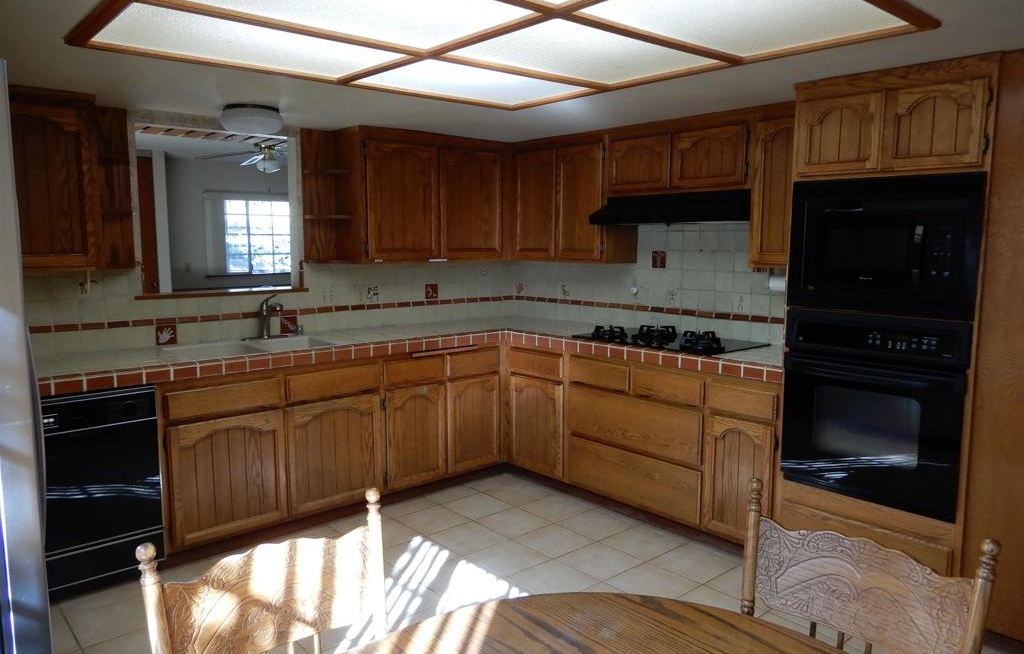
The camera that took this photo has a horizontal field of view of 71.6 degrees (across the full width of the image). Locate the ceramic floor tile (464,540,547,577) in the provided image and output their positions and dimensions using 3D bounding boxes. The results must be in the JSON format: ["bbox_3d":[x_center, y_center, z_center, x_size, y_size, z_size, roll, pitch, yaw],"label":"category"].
[{"bbox_3d":[-0.015,1.097,3.367,0.296,0.010,0.296,-6,9,-41],"label":"ceramic floor tile"}]

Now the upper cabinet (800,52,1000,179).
[{"bbox_3d":[1.617,-0.788,2.856,0.616,0.381,0.708,-6,9,-41],"label":"upper cabinet"}]

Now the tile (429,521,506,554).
[{"bbox_3d":[-0.219,1.065,3.574,0.300,0.010,0.300,-5,9,-41],"label":"tile"}]

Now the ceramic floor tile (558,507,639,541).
[{"bbox_3d":[0.441,1.047,3.747,0.300,0.010,0.300,-5,9,-41],"label":"ceramic floor tile"}]

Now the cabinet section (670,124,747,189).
[{"bbox_3d":[1.105,-0.868,3.698,0.309,0.295,0.446,-6,9,-41],"label":"cabinet section"}]

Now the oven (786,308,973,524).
[{"bbox_3d":[1.589,0.297,2.944,0.594,0.721,0.674,-5,9,-41],"label":"oven"}]

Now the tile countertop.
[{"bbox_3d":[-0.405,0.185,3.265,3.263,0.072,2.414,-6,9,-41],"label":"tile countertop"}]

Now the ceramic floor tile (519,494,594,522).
[{"bbox_3d":[0.239,1.020,3.974,0.300,0.010,0.300,-5,9,-41],"label":"ceramic floor tile"}]

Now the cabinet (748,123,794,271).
[{"bbox_3d":[1.379,-0.643,3.381,0.311,0.726,0.360,-5,9,-41],"label":"cabinet"}]

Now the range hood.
[{"bbox_3d":[0.902,-0.639,3.812,0.458,0.171,0.912,-6,9,-41],"label":"range hood"}]

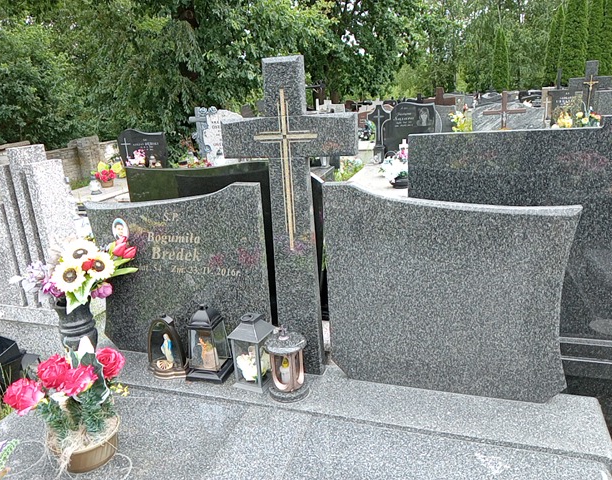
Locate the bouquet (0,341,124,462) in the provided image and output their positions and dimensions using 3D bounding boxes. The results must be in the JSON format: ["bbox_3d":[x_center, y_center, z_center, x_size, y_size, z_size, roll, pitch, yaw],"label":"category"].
[{"bbox_3d":[-0.712,0.525,1.617,0.304,0.278,0.263,-4,16,0],"label":"bouquet"}]

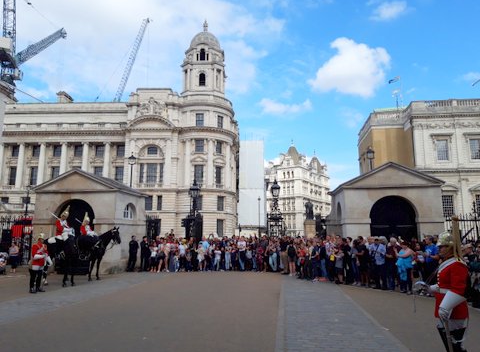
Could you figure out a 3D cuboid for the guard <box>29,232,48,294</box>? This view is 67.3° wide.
[{"bbox_3d":[-6.722,2.895,12.056,0.520,1.932,0.570,-5,-10,30],"label":"guard"}]

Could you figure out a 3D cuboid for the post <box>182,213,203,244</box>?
[{"bbox_3d":[-2.763,3.747,21.180,1.100,3.132,1.100,-1,-8,5],"label":"post"}]

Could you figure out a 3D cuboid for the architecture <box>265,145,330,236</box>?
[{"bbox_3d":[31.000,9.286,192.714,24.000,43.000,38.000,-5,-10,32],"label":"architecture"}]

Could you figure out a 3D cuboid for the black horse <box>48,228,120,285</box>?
[{"bbox_3d":[-6.352,3.134,14.599,2.750,2.260,0.900,-3,-9,22],"label":"black horse"}]

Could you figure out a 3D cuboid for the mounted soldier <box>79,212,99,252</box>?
[{"bbox_3d":[-6.559,2.461,15.608,0.850,1.853,0.750,-4,-10,28],"label":"mounted soldier"}]

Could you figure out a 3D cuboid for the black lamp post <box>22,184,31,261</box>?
[{"bbox_3d":[-13.411,3.062,22.696,0.450,4.963,0.450,-1,-8,5],"label":"black lamp post"}]

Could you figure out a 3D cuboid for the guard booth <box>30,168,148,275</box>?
[{"bbox_3d":[-7.913,2.513,19.694,4.450,5.098,4.450,-1,-8,5],"label":"guard booth"}]

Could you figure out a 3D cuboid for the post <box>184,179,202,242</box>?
[{"bbox_3d":[-2.722,2.768,21.324,0.950,5.110,0.950,-1,-8,5],"label":"post"}]

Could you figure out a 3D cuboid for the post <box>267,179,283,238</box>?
[{"bbox_3d":[2.050,2.720,20.927,0.900,5.080,0.900,-1,-8,5],"label":"post"}]

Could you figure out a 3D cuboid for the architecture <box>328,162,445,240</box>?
[{"bbox_3d":[6.960,2.236,17.894,4.450,5.077,4.450,-1,-8,5],"label":"architecture"}]

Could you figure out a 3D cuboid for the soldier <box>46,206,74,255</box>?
[{"bbox_3d":[-7.018,2.175,14.134,0.950,1.995,0.800,-4,-10,28],"label":"soldier"}]

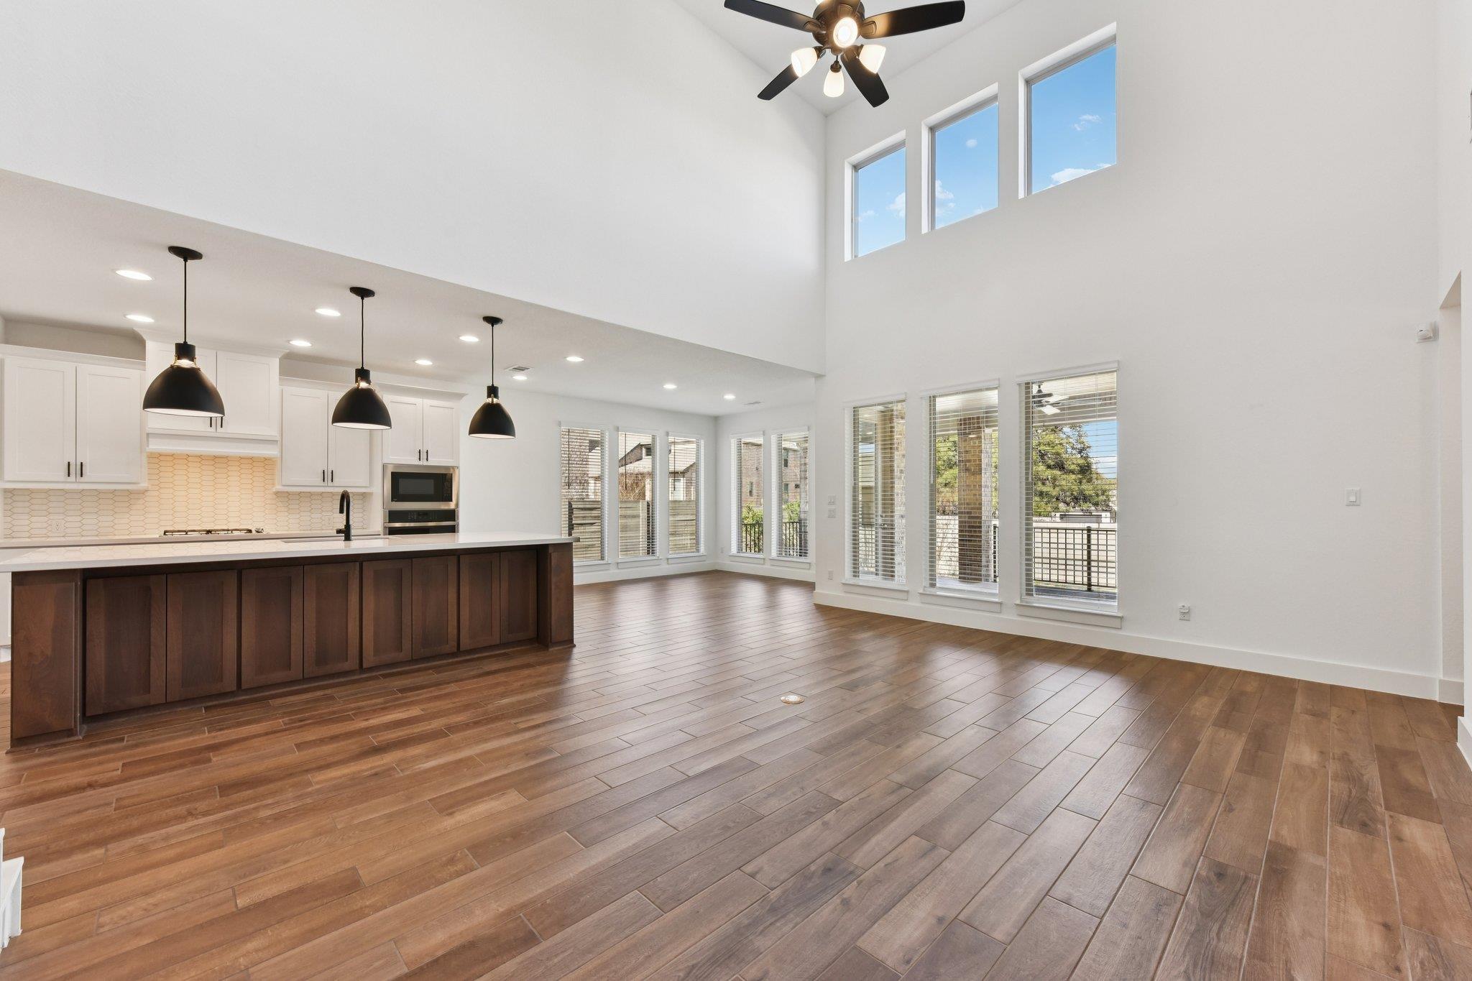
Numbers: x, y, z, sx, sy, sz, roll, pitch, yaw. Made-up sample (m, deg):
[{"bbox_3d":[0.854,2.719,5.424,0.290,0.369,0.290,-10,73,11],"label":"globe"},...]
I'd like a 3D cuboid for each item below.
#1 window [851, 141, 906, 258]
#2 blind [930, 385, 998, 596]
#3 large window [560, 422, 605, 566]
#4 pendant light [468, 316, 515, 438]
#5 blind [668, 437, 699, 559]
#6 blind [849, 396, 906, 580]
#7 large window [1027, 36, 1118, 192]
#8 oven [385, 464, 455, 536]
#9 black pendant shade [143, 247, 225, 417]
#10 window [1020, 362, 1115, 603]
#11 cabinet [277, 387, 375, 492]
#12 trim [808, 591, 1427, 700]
[{"bbox_3d":[1.667,-3.228,6.488,0.100,1.170,0.765,1,-2,-44],"label":"window"},{"bbox_3d":[2.232,0.026,5.646,0.070,2.030,0.730,1,-1,-44],"label":"blind"},{"bbox_3d":[-2.341,0.068,8.683,0.775,2.050,0.120,1,-2,-44],"label":"large window"},{"bbox_3d":[-2.053,-0.940,4.834,0.360,0.990,0.360,1,-2,-44],"label":"pendant light"},{"bbox_3d":[-0.896,0.087,9.818,0.740,2.030,0.070,1,-1,-44],"label":"blind"},{"bbox_3d":[1.573,0.040,6.351,0.100,2.020,0.740,1,-1,-44],"label":"blind"},{"bbox_3d":[3.001,-3.253,5.103,0.100,1.170,0.765,1,-2,-44],"label":"large window"},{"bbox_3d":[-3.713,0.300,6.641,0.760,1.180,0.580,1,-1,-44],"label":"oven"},{"bbox_3d":[-3.405,-0.970,3.532,0.360,0.990,0.360,1,-2,-44],"label":"black pendant shade"},{"bbox_3d":[2.892,-0.002,4.984,0.100,2.030,0.750,1,-1,-44],"label":"window"},{"bbox_3d":[-4.447,-0.558,6.207,0.815,1.125,0.340,1,-1,-44],"label":"cabinet"},{"bbox_3d":[2.610,1.244,5.158,0.020,0.155,4.720,1,-2,-44],"label":"trim"}]

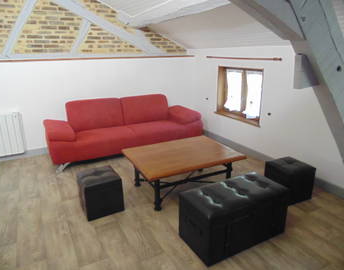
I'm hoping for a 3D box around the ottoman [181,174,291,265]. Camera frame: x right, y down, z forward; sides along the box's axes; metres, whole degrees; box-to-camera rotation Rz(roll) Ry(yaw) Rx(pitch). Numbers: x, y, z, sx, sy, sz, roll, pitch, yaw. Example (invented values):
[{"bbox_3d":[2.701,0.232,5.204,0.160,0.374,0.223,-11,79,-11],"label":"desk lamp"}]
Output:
[{"bbox_3d":[0.507,0.638,2.120,0.785,0.395,0.390,-10,19,-26],"label":"ottoman"}]

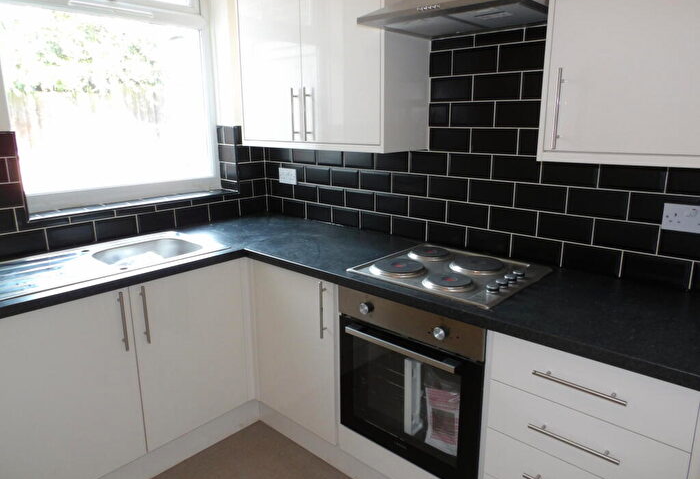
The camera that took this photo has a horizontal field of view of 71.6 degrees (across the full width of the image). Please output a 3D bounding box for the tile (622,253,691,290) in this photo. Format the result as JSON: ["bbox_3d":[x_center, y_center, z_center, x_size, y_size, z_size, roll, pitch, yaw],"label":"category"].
[{"bbox_3d":[1.034,0.105,1.644,0.200,0.100,0.010,12,19,41],"label":"tile"}]

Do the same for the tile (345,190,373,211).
[{"bbox_3d":[0.053,-0.198,2.471,0.200,0.100,0.009,12,19,41],"label":"tile"}]

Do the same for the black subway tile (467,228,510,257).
[{"bbox_3d":[0.580,0.009,2.036,0.200,0.098,0.009,12,19,41],"label":"black subway tile"}]

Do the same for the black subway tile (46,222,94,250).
[{"bbox_3d":[-1.264,-0.016,2.208,0.010,0.101,0.200,12,19,41],"label":"black subway tile"}]

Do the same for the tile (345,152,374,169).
[{"bbox_3d":[0.048,-0.402,2.430,0.200,0.100,0.010,12,19,41],"label":"tile"}]

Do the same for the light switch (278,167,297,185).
[{"bbox_3d":[-0.362,-0.365,2.799,0.148,0.087,0.012,12,19,41],"label":"light switch"}]

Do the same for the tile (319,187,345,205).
[{"bbox_3d":[-0.099,-0.232,2.613,0.200,0.100,0.010,12,19,41],"label":"tile"}]

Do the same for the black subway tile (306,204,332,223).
[{"bbox_3d":[-0.170,-0.149,2.704,0.200,0.099,0.010,12,19,41],"label":"black subway tile"}]

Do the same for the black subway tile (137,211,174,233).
[{"bbox_3d":[-0.990,-0.090,2.496,0.010,0.101,0.200,12,19,41],"label":"black subway tile"}]

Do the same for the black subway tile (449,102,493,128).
[{"bbox_3d":[0.497,-0.507,1.976,0.200,0.100,0.009,12,19,41],"label":"black subway tile"}]

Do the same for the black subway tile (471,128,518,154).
[{"bbox_3d":[0.576,-0.391,1.940,0.200,0.100,0.010,12,19,41],"label":"black subway tile"}]

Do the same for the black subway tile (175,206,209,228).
[{"bbox_3d":[-0.857,-0.128,2.653,0.009,0.098,0.200,13,19,42],"label":"black subway tile"}]

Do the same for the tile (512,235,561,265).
[{"bbox_3d":[0.730,0.041,1.908,0.200,0.098,0.009,12,19,41],"label":"tile"}]

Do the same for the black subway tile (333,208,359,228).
[{"bbox_3d":[-0.021,-0.114,2.561,0.200,0.098,0.009,12,19,41],"label":"black subway tile"}]

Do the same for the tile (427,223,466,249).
[{"bbox_3d":[0.430,-0.022,2.173,0.200,0.098,0.009,12,19,41],"label":"tile"}]

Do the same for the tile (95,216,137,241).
[{"bbox_3d":[-1.133,-0.056,2.361,0.010,0.099,0.200,12,19,41],"label":"tile"}]

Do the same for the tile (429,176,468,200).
[{"bbox_3d":[0.428,-0.222,2.121,0.200,0.101,0.010,12,19,41],"label":"tile"}]

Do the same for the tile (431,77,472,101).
[{"bbox_3d":[0.422,-0.623,2.021,0.200,0.100,0.009,12,19,41],"label":"tile"}]

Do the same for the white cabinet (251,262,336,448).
[{"bbox_3d":[-0.064,0.422,2.270,0.517,0.717,0.530,12,19,41],"label":"white cabinet"}]

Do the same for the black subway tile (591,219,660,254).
[{"bbox_3d":[0.954,-0.011,1.684,0.200,0.100,0.009,12,19,41],"label":"black subway tile"}]

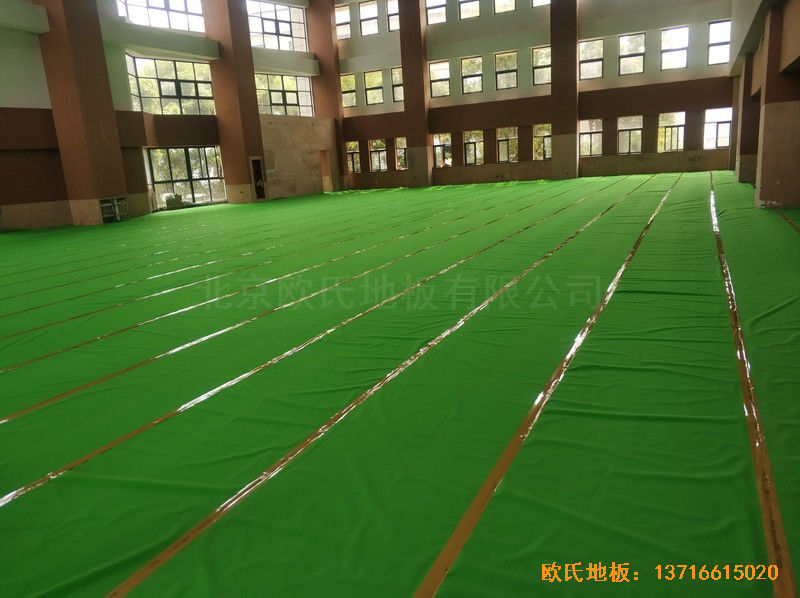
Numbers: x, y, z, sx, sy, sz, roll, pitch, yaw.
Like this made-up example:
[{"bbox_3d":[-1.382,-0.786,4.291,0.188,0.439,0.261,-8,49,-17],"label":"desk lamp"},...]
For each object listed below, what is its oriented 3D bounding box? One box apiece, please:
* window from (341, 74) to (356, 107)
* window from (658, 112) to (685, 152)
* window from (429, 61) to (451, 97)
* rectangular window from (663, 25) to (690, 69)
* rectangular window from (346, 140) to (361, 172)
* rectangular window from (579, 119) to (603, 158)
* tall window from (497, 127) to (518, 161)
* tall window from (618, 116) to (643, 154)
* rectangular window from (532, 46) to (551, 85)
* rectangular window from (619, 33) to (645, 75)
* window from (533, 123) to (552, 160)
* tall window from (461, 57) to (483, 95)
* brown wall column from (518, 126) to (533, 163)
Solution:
[{"bbox_3d":[-2.832,-11.378,34.116,1.034,1.718,0.150,2,14,25],"label":"window"},{"bbox_3d":[12.146,-7.443,27.865,1.094,1.702,0.150,2,14,25],"label":"window"},{"bbox_3d":[2.052,-11.096,31.542,1.029,1.700,0.140,2,14,25],"label":"window"},{"bbox_3d":[11.856,-10.759,26.875,1.062,1.666,0.140,2,14,25],"label":"rectangular window"},{"bbox_3d":[-3.014,-8.907,39.064,1.084,1.889,0.150,2,14,25],"label":"rectangular window"},{"bbox_3d":[8.939,-7.484,29.137,1.029,1.691,0.140,2,14,25],"label":"rectangular window"},{"bbox_3d":[5.359,-7.588,30.846,1.029,1.672,0.140,2,14,25],"label":"tall window"},{"bbox_3d":[10.575,-7.505,28.612,1.079,1.687,0.150,2,14,25],"label":"tall window"},{"bbox_3d":[6.781,-10.946,29.288,1.029,1.646,0.140,2,14,25],"label":"rectangular window"},{"bbox_3d":[10.369,-10.898,27.827,1.079,1.702,0.150,2,14,25],"label":"rectangular window"},{"bbox_3d":[7.024,-7.621,30.307,1.018,1.687,0.150,2,14,25],"label":"window"},{"bbox_3d":[3.590,-11.036,30.812,1.039,1.690,0.140,2,14,25],"label":"tall window"},{"bbox_3d":[6.202,-7.642,30.701,0.745,1.702,0.250,2,14,25],"label":"brown wall column"}]

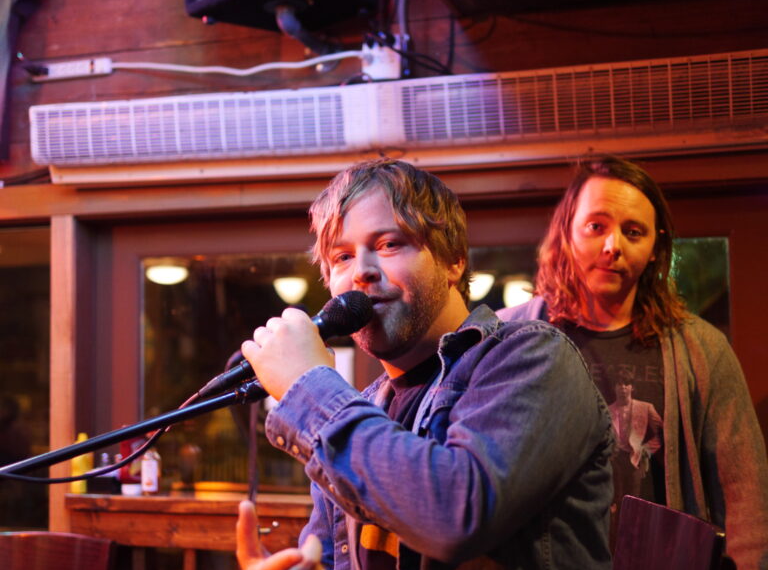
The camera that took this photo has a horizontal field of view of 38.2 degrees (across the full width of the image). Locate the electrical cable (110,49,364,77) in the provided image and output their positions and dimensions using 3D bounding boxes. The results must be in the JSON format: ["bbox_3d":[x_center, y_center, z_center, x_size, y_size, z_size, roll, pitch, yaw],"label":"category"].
[{"bbox_3d":[-0.462,-0.676,3.390,0.818,0.084,0.030,-2,-5,13],"label":"electrical cable"}]

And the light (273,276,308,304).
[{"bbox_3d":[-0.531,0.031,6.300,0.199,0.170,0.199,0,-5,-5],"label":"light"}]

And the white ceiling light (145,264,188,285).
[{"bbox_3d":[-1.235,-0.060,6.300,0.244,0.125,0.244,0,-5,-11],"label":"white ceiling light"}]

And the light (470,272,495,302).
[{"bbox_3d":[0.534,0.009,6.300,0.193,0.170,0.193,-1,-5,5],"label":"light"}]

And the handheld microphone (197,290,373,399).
[{"bbox_3d":[-0.113,0.073,1.280,0.232,0.050,0.050,-27,0,-8],"label":"handheld microphone"}]

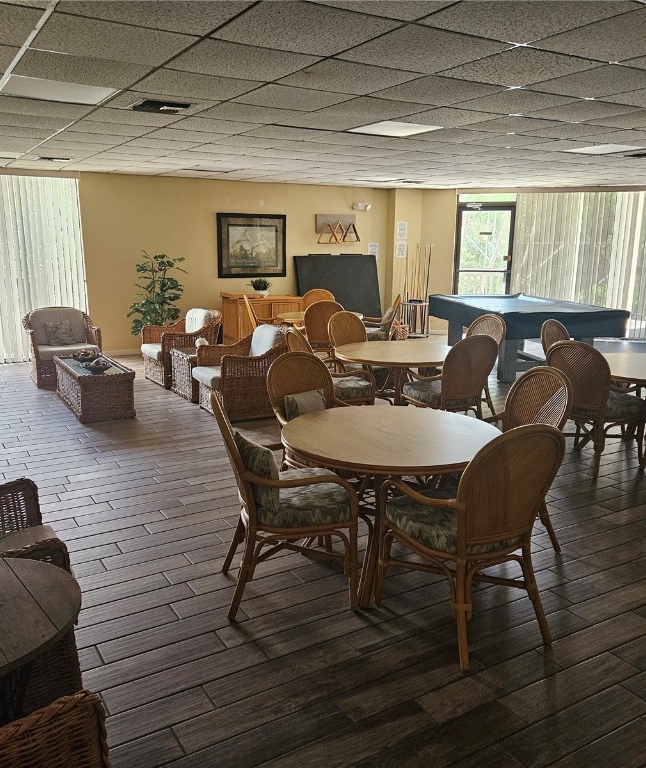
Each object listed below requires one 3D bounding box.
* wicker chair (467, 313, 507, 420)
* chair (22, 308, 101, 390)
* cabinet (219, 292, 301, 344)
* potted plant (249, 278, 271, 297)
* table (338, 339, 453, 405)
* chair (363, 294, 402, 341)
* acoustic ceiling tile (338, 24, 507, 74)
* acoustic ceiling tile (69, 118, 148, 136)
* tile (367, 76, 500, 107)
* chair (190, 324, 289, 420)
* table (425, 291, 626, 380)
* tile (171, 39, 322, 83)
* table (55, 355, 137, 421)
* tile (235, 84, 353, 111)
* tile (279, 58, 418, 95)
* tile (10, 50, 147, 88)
[{"bbox_3d":[1.251,-0.143,5.972,0.610,0.925,0.580,-10,16,-41],"label":"wicker chair"},{"bbox_3d":[-3.039,-0.465,7.965,0.740,0.820,0.790,-6,14,-27],"label":"chair"},{"bbox_3d":[-0.887,-0.936,10.200,1.100,0.790,0.620,-7,14,-30],"label":"cabinet"},{"bbox_3d":[-0.879,-1.431,10.146,0.320,0.280,0.320,-7,14,-30],"label":"potted plant"},{"bbox_3d":[0.626,0.087,5.408,1.040,0.705,1.040,0,12,0],"label":"table"},{"bbox_3d":[0.619,-0.591,8.172,0.610,0.950,0.600,-1,12,-6],"label":"chair"},{"bbox_3d":[0.454,-1.515,3.089,0.600,0.020,0.600,-7,14,-30],"label":"acoustic ceiling tile"},{"bbox_3d":[-1.647,-2.006,5.336,0.600,0.020,0.600,-7,14,-30],"label":"acoustic ceiling tile"},{"bbox_3d":[0.657,-1.672,3.873,0.605,0.020,0.605,-7,14,-30],"label":"tile"},{"bbox_3d":[-0.732,-0.142,6.546,0.800,0.820,0.730,-7,14,-31],"label":"chair"},{"bbox_3d":[2.501,-0.655,8.913,1.460,0.810,2.500,-2,12,-11],"label":"table"},{"bbox_3d":[-0.390,-1.543,3.236,0.600,0.020,0.600,-7,14,-30],"label":"tile"},{"bbox_3d":[-2.240,0.007,6.629,0.480,0.410,1.300,-7,14,-30],"label":"table"},{"bbox_3d":[-0.179,-1.734,4.111,0.610,0.020,0.610,-7,14,-30],"label":"tile"},{"bbox_3d":[0.135,-1.610,3.564,0.605,0.020,0.605,-7,14,-30],"label":"tile"},{"bbox_3d":[-1.236,-1.609,3.485,0.600,0.018,0.600,-7,14,-30],"label":"tile"}]

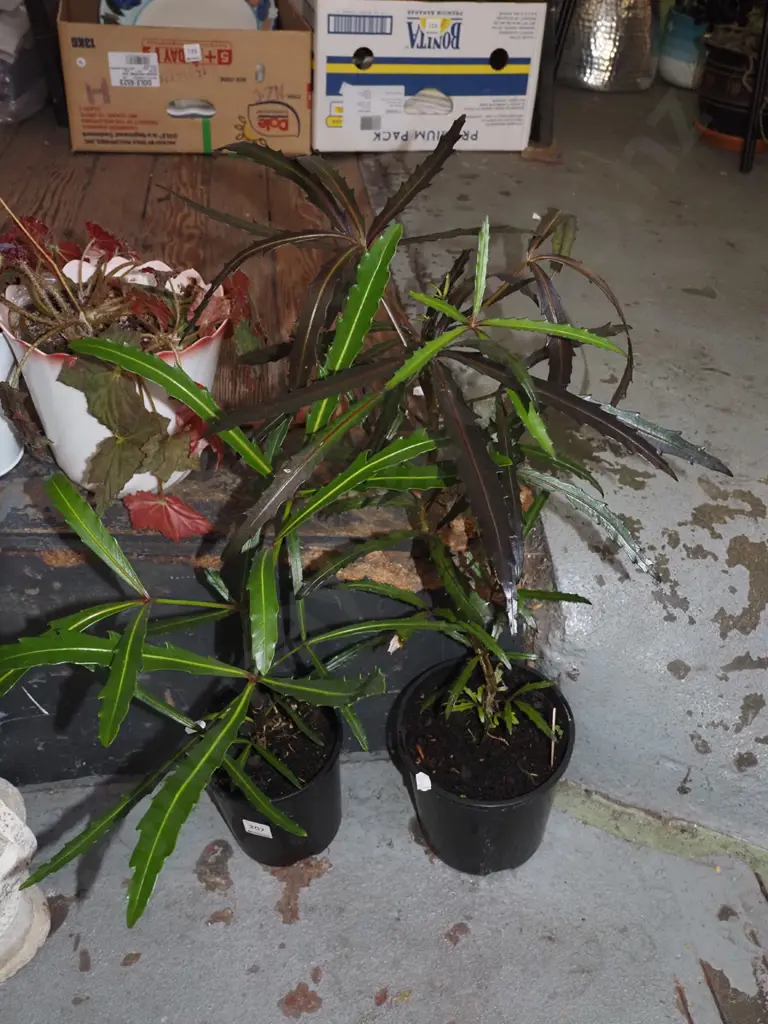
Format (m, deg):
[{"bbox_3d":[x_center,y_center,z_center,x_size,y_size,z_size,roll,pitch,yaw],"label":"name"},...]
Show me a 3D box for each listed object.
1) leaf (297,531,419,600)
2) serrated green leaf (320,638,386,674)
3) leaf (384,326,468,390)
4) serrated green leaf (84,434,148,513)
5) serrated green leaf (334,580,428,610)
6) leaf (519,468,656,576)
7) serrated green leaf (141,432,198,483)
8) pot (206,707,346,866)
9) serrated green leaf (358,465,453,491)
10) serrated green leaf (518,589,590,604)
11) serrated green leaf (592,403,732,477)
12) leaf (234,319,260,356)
[{"bbox_3d":[-0.013,0.029,0.644,0.110,0.013,0.017,-25,57,-33],"label":"leaf"},{"bbox_3d":[-0.021,0.114,0.775,0.073,0.010,0.014,-28,63,8],"label":"serrated green leaf"},{"bbox_3d":[0.027,-0.102,0.605,0.080,0.010,0.013,-39,78,-22],"label":"leaf"},{"bbox_3d":[-0.246,-0.035,0.870,0.060,0.070,0.026,11,28,5],"label":"serrated green leaf"},{"bbox_3d":[-0.001,0.080,0.890,0.097,0.022,0.018,12,40,14],"label":"serrated green leaf"},{"bbox_3d":[0.160,0.002,0.729,0.152,0.017,0.022,34,76,-13],"label":"leaf"},{"bbox_3d":[-0.200,-0.052,0.885,0.058,0.048,0.025,-2,26,-6],"label":"serrated green leaf"},{"bbox_3d":[-0.105,0.266,0.949,0.140,0.140,0.140,-2,41,2],"label":"pot"},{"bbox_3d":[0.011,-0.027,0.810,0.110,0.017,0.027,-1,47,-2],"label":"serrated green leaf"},{"bbox_3d":[0.133,0.067,0.770,0.084,0.010,0.016,9,36,-21],"label":"serrated green leaf"},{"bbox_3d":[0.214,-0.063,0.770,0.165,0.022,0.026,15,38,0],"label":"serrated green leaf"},{"bbox_3d":[-0.133,-0.169,0.920,0.032,0.042,0.016,-4,39,-6],"label":"leaf"}]

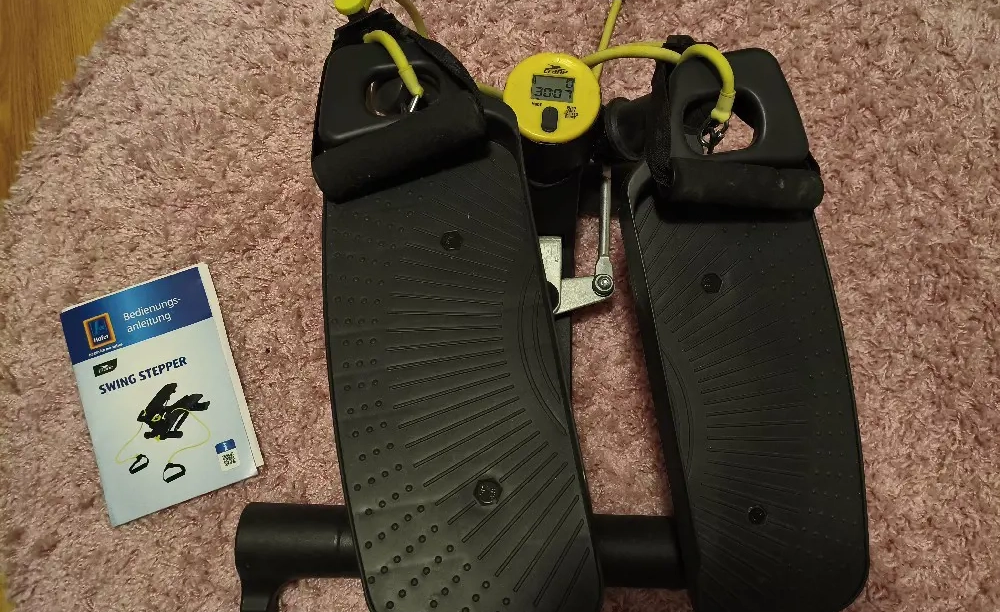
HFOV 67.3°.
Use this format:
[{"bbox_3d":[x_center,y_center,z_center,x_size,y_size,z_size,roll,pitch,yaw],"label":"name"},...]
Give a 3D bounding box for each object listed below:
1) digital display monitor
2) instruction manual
[{"bbox_3d":[0.043,-0.173,0.602,0.033,0.005,0.021,5,77,4],"label":"digital display monitor"},{"bbox_3d":[-0.322,0.080,0.713,0.151,0.009,0.211,-20,78,-1],"label":"instruction manual"}]

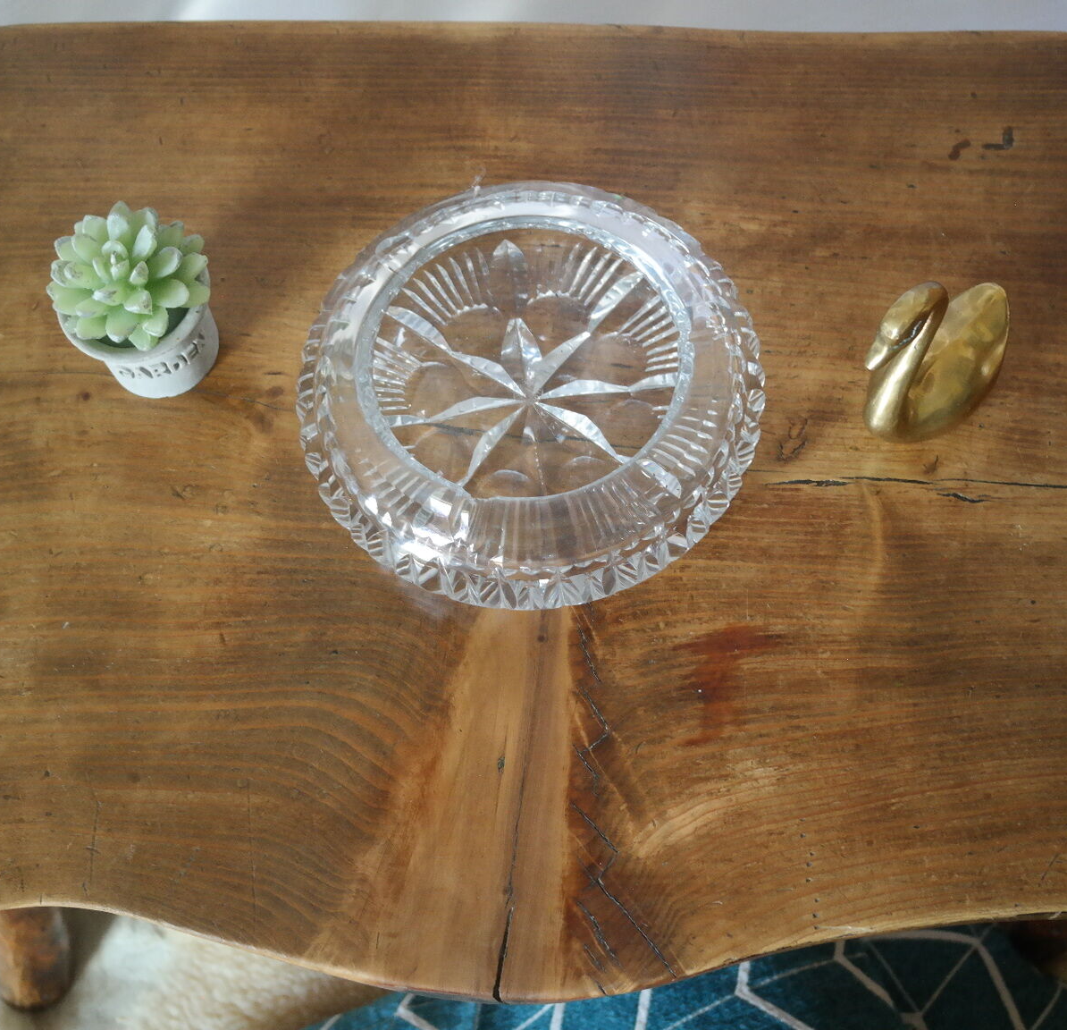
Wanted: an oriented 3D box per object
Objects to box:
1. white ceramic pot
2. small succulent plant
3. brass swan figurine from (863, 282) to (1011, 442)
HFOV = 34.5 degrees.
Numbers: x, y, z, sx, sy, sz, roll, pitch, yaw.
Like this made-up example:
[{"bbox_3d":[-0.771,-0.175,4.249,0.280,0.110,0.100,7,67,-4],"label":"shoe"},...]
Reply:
[{"bbox_3d":[-0.178,-0.088,0.794,0.070,0.049,0.070,-1,65,3],"label":"white ceramic pot"},{"bbox_3d":[-0.180,-0.106,0.761,0.070,0.042,0.070,-1,65,3],"label":"small succulent plant"},{"bbox_3d":[0.170,-0.073,0.744,0.084,0.090,0.045,-42,70,-15],"label":"brass swan figurine"}]

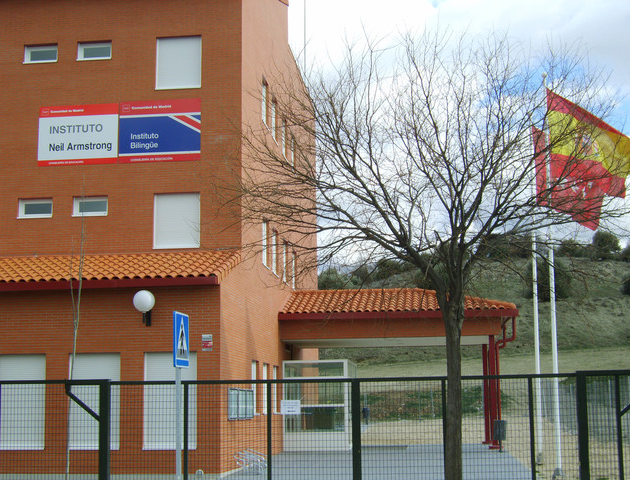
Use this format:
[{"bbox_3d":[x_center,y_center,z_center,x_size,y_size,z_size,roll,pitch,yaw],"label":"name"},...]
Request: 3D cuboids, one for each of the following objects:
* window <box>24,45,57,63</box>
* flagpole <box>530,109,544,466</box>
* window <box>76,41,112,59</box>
[{"bbox_3d":[-6.654,-4.520,26.967,0.854,0.491,0.160,-1,-9,6],"label":"window"},{"bbox_3d":[4.721,1.007,23.744,0.130,7.456,0.130,-1,-9,6],"label":"flagpole"},{"bbox_3d":[-5.325,-4.571,26.841,0.864,0.478,0.160,-1,-9,6],"label":"window"}]

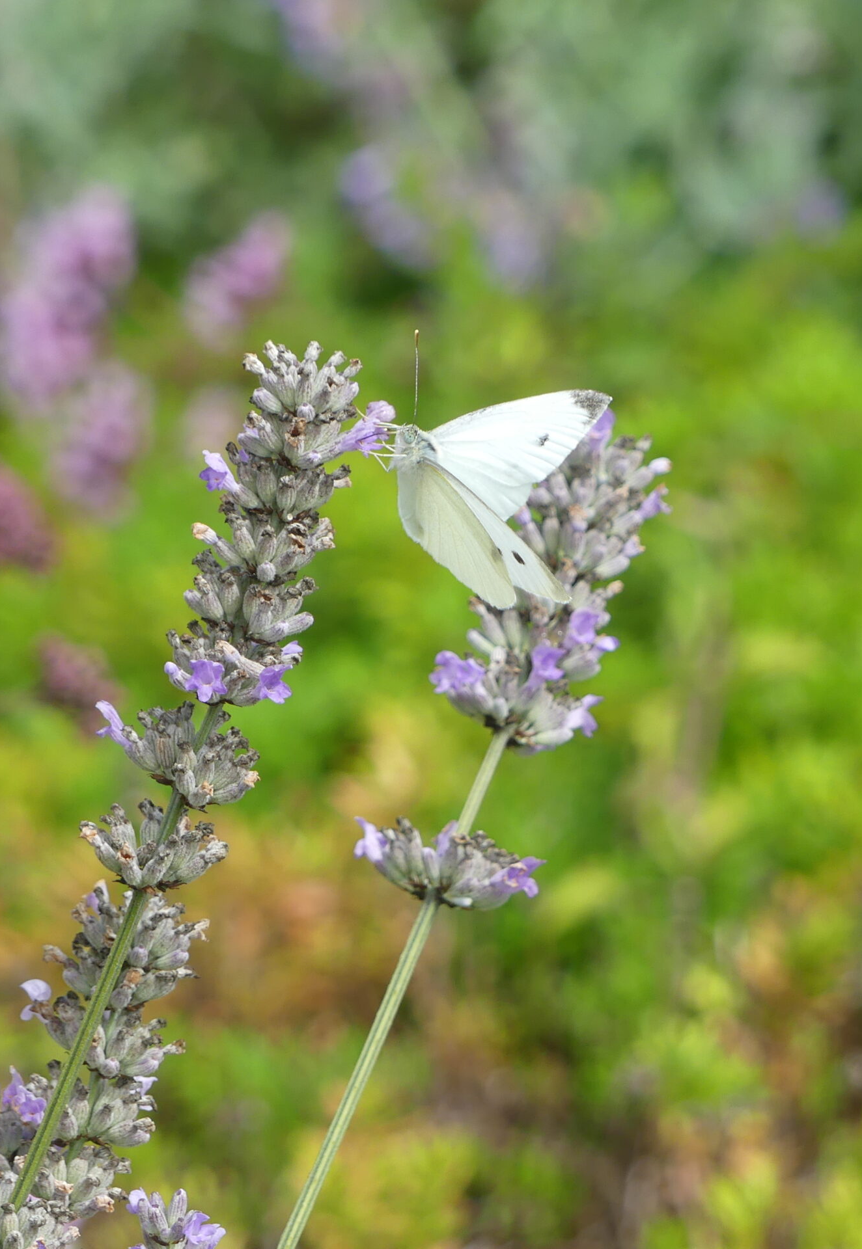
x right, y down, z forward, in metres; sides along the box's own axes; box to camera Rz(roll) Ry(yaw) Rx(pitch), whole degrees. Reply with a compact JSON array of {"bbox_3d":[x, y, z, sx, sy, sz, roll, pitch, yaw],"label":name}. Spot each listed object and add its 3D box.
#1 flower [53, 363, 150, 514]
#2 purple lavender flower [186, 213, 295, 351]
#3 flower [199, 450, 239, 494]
[{"bbox_3d":[-0.049,-0.028,2.600,0.012,0.021,0.012,15,16,0],"label":"flower"},{"bbox_3d":[-0.029,-0.053,2.650,0.010,0.021,0.010,29,15,0],"label":"purple lavender flower"},{"bbox_3d":[-0.026,-0.019,2.150,0.005,0.005,0.005,11,20,32],"label":"flower"}]

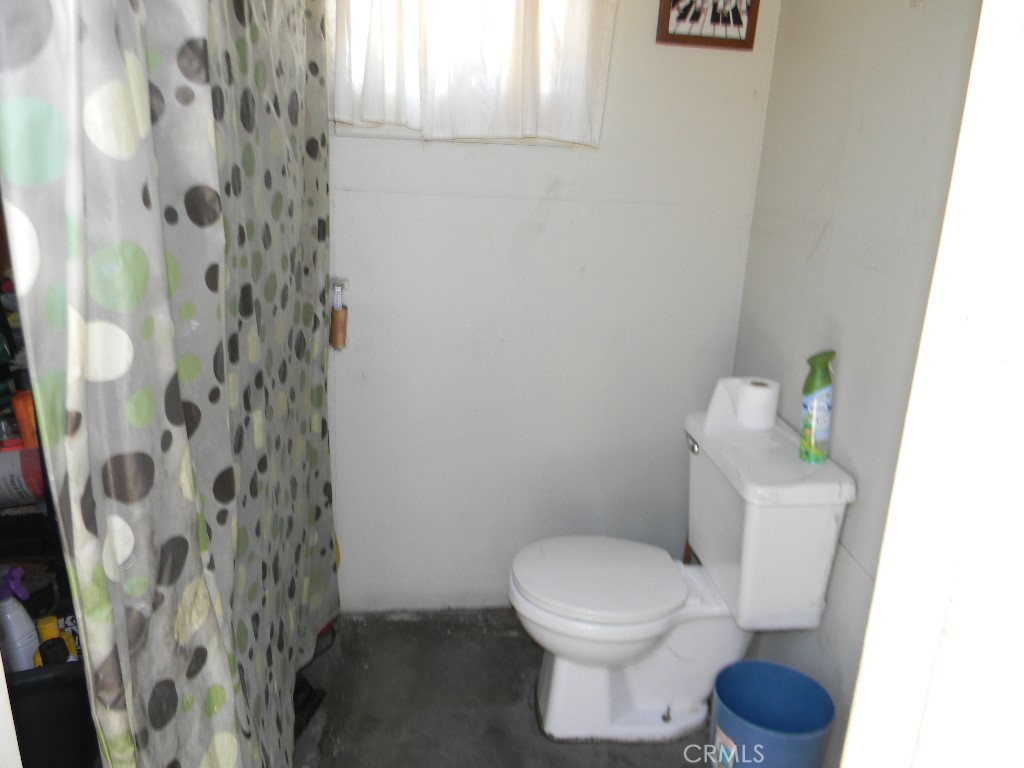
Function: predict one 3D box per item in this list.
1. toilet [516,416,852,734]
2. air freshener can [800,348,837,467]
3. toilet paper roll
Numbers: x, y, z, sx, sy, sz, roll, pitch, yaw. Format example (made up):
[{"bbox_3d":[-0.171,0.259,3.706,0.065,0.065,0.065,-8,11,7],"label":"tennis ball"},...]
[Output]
[{"bbox_3d":[0.337,0.478,1.978,0.690,0.718,0.445,1,17,-3],"label":"toilet"},{"bbox_3d":[0.660,0.053,1.778,0.063,0.235,0.060,11,19,27],"label":"air freshener can"},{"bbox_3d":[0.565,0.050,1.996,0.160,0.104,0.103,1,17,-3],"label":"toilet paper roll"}]

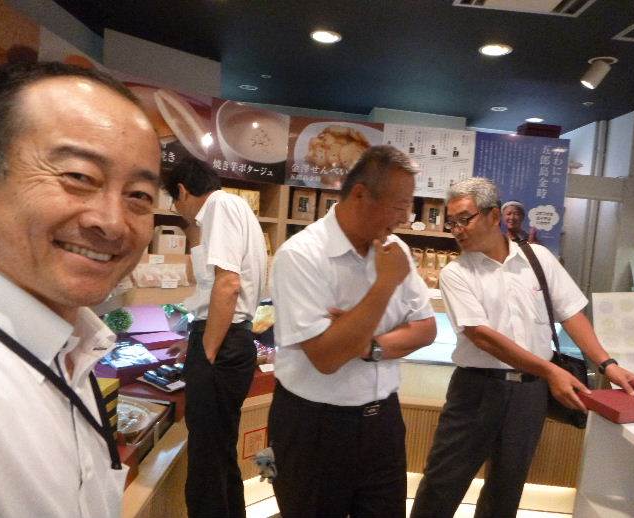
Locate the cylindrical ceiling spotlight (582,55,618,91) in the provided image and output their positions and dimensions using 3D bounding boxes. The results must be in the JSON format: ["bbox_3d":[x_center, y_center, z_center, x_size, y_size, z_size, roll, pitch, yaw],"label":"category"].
[{"bbox_3d":[1.351,-0.895,2.393,0.150,0.130,0.130,5,6,8],"label":"cylindrical ceiling spotlight"}]

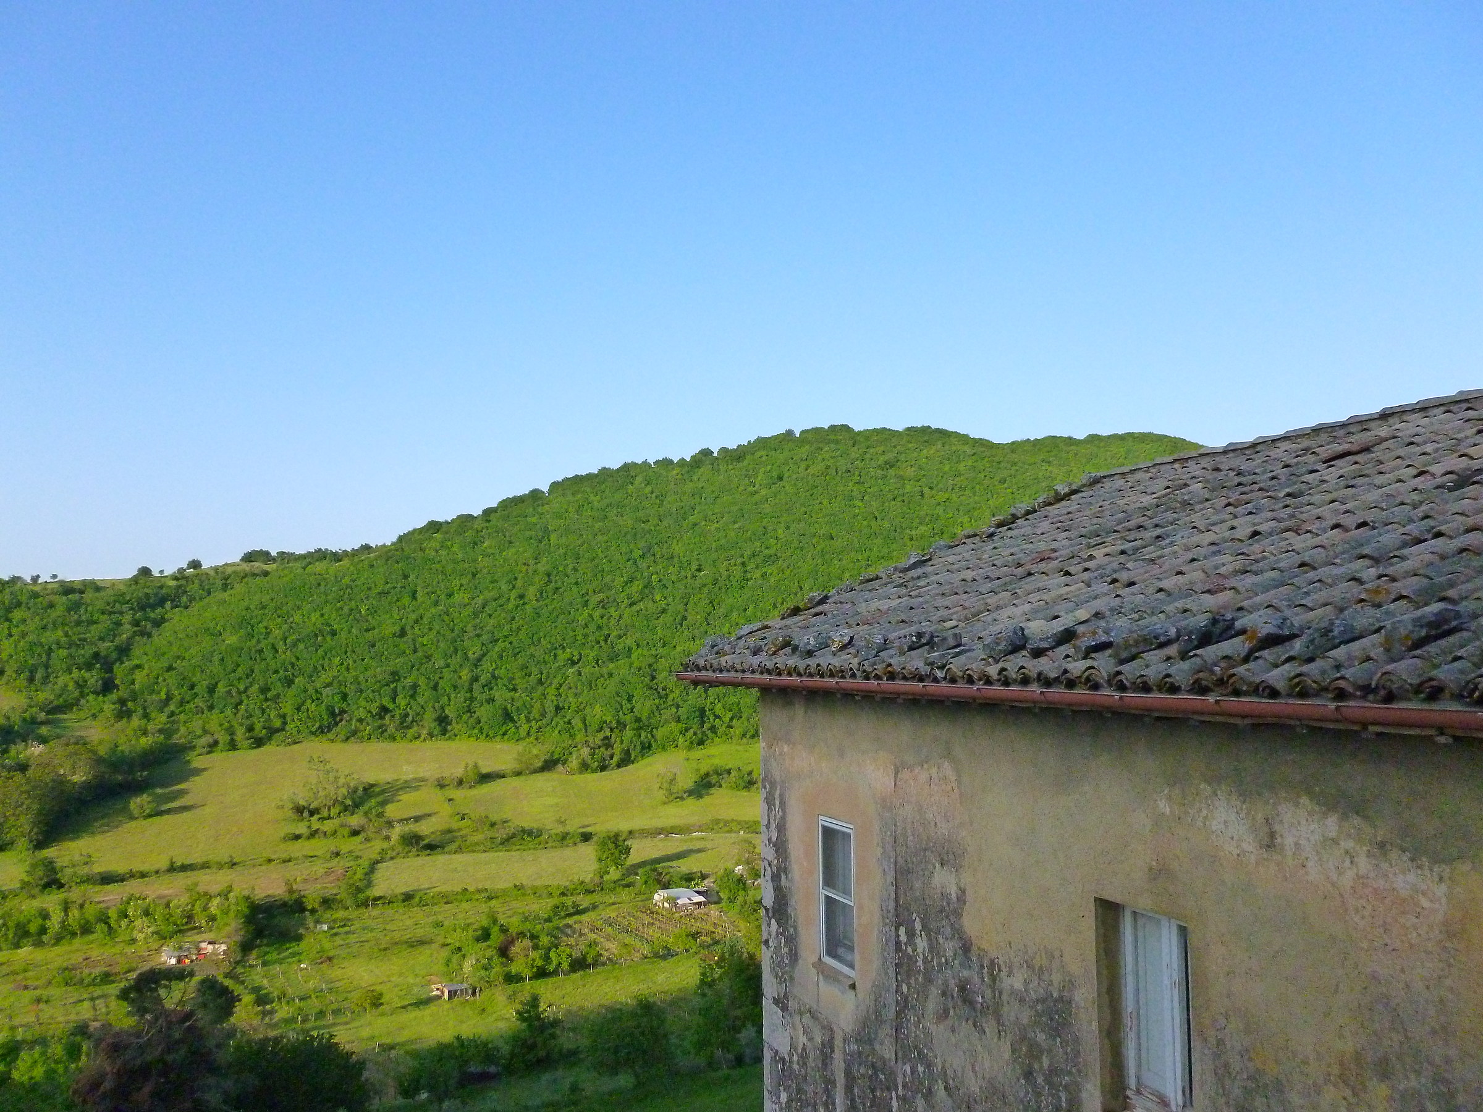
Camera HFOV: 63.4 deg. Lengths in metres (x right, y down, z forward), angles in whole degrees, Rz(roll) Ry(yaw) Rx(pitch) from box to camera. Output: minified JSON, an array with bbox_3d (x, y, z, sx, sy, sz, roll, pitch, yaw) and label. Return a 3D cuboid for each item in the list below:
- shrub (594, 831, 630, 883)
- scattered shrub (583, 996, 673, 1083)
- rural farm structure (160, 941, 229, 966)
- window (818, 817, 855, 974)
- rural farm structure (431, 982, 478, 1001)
[{"bbox_3d":[-30.691,71.429,285.000,9.000,11.000,9.000,0,-4,-6],"label":"shrub"},{"bbox_3d":[-16.934,71.774,178.000,12.800,11.500,12.800,0,-4,-5],"label":"scattered shrub"},{"bbox_3d":[-103.937,75.420,228.000,12.000,3.200,6.500,2,-5,-29],"label":"rural farm structure"},{"bbox_3d":[0.937,3.218,11.420,0.100,1.372,0.743,1,-5,-21],"label":"window"},{"bbox_3d":[-50.299,76.362,210.000,7.500,2.400,4.000,2,-5,-25],"label":"rural farm structure"}]

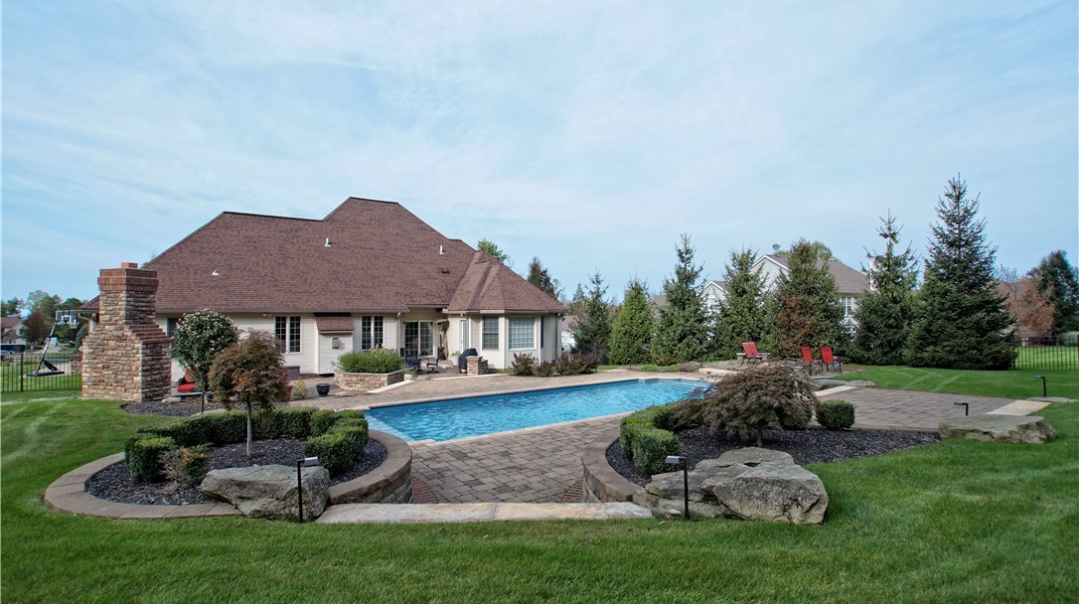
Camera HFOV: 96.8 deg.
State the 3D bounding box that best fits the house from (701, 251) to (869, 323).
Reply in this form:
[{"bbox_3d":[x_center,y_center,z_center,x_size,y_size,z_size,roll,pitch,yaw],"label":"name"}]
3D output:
[{"bbox_3d":[27.300,-0.059,50.410,17.000,8.600,13.500,1,-1,-31],"label":"house"}]

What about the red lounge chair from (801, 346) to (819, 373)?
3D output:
[{"bbox_3d":[10.350,2.172,18.313,0.750,1.070,0.600,1,-1,-44],"label":"red lounge chair"}]

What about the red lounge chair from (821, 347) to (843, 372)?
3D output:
[{"bbox_3d":[11.971,2.378,19.600,0.750,1.040,0.600,1,-2,-37],"label":"red lounge chair"}]

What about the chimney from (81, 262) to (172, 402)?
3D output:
[{"bbox_3d":[-12.870,0.869,14.936,2.400,4.200,0.950,0,-1,15],"label":"chimney"}]

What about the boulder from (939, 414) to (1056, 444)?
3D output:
[{"bbox_3d":[8.400,2.366,8.857,1.650,0.340,0.900,0,-1,13],"label":"boulder"}]

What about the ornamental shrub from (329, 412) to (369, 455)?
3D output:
[{"bbox_3d":[-2.870,1.976,7.151,0.500,0.480,0.700,1,-2,-20],"label":"ornamental shrub"}]

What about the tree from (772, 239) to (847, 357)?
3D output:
[{"bbox_3d":[13.500,-0.128,24.011,3.300,6.100,3.300,-1,-2,29],"label":"tree"}]

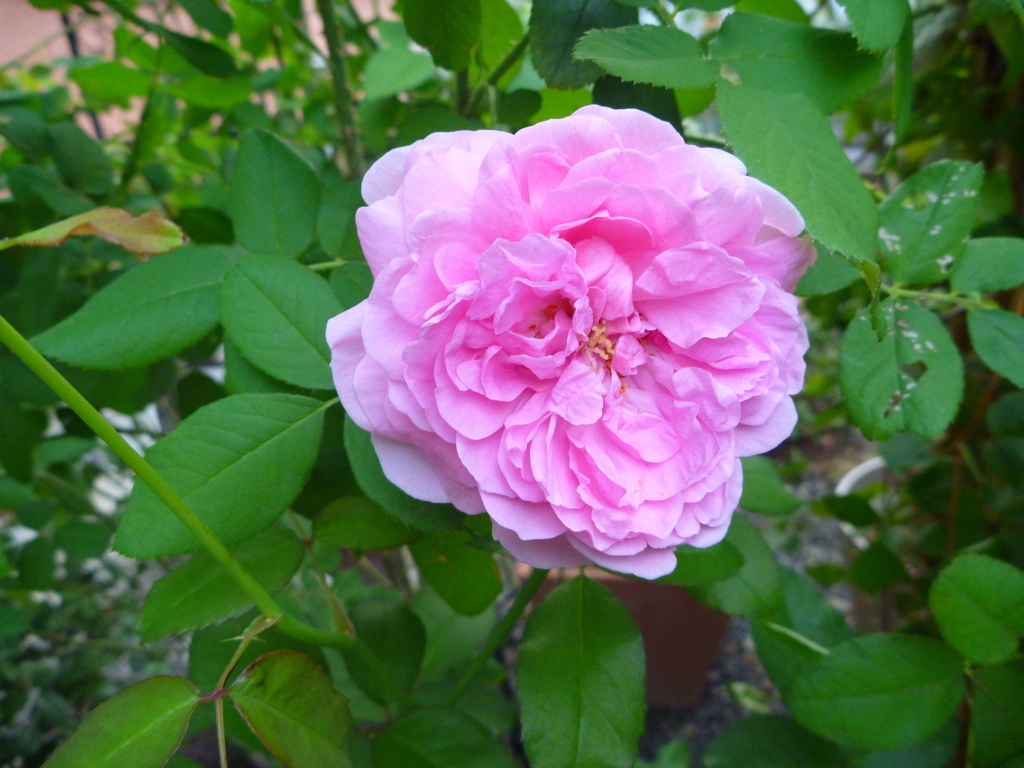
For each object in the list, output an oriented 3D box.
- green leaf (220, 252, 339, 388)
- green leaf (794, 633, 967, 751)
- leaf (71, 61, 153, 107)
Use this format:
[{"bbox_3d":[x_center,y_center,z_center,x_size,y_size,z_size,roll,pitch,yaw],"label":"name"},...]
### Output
[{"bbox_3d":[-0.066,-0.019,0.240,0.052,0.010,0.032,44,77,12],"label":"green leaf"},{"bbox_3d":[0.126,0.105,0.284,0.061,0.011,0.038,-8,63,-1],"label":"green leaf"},{"bbox_3d":[-0.206,-0.156,0.425,0.038,0.009,0.026,2,59,-15],"label":"leaf"}]

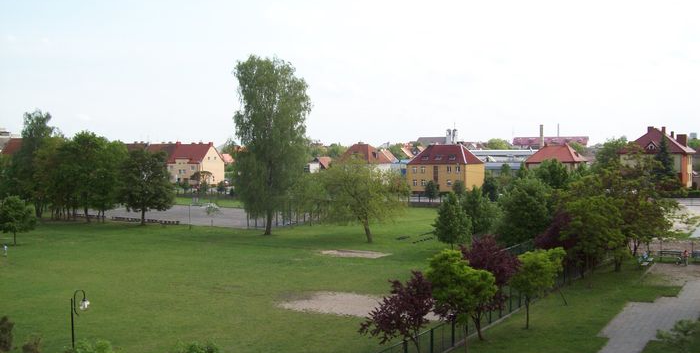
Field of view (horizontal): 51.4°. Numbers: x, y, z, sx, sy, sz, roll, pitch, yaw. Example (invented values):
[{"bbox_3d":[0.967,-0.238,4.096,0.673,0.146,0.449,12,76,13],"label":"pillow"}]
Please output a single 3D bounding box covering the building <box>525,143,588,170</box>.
[{"bbox_3d":[50.362,-2.334,177.854,12.500,11.300,10.500,1,2,34],"label":"building"}]

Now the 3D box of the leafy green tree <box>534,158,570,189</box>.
[{"bbox_3d":[39.021,1.152,140.108,6.920,9.230,6.580,-1,1,16],"label":"leafy green tree"}]

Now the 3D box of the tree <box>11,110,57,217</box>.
[{"bbox_3d":[-48.247,-1.837,110.946,7.036,16.392,7.036,-2,3,-23],"label":"tree"}]

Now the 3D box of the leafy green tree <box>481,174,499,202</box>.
[{"bbox_3d":[26.468,2.326,138.125,3.415,5.412,3.415,0,2,0],"label":"leafy green tree"}]

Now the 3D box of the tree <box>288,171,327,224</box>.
[{"bbox_3d":[-5.612,2.975,96.126,5.018,7.007,5.018,0,2,0],"label":"tree"}]

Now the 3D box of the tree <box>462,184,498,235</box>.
[{"bbox_3d":[14.427,3.826,80.623,4.105,5.891,4.105,0,3,10],"label":"tree"}]

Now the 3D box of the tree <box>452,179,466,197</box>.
[{"bbox_3d":[23.659,3.032,157.061,3.020,5.200,2.930,-1,1,9],"label":"tree"}]

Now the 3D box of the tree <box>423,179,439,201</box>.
[{"bbox_3d":[15.165,2.874,137.140,3.100,4.243,3.100,0,2,0],"label":"tree"}]

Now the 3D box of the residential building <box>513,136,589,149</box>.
[{"bbox_3d":[110.119,-12.597,399.803,41.000,18.500,14.000,1,2,34],"label":"residential building"}]

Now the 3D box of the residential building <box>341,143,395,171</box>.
[{"bbox_3d":[2.724,-2.147,171.090,10.500,11.300,10.000,1,2,34],"label":"residential building"}]

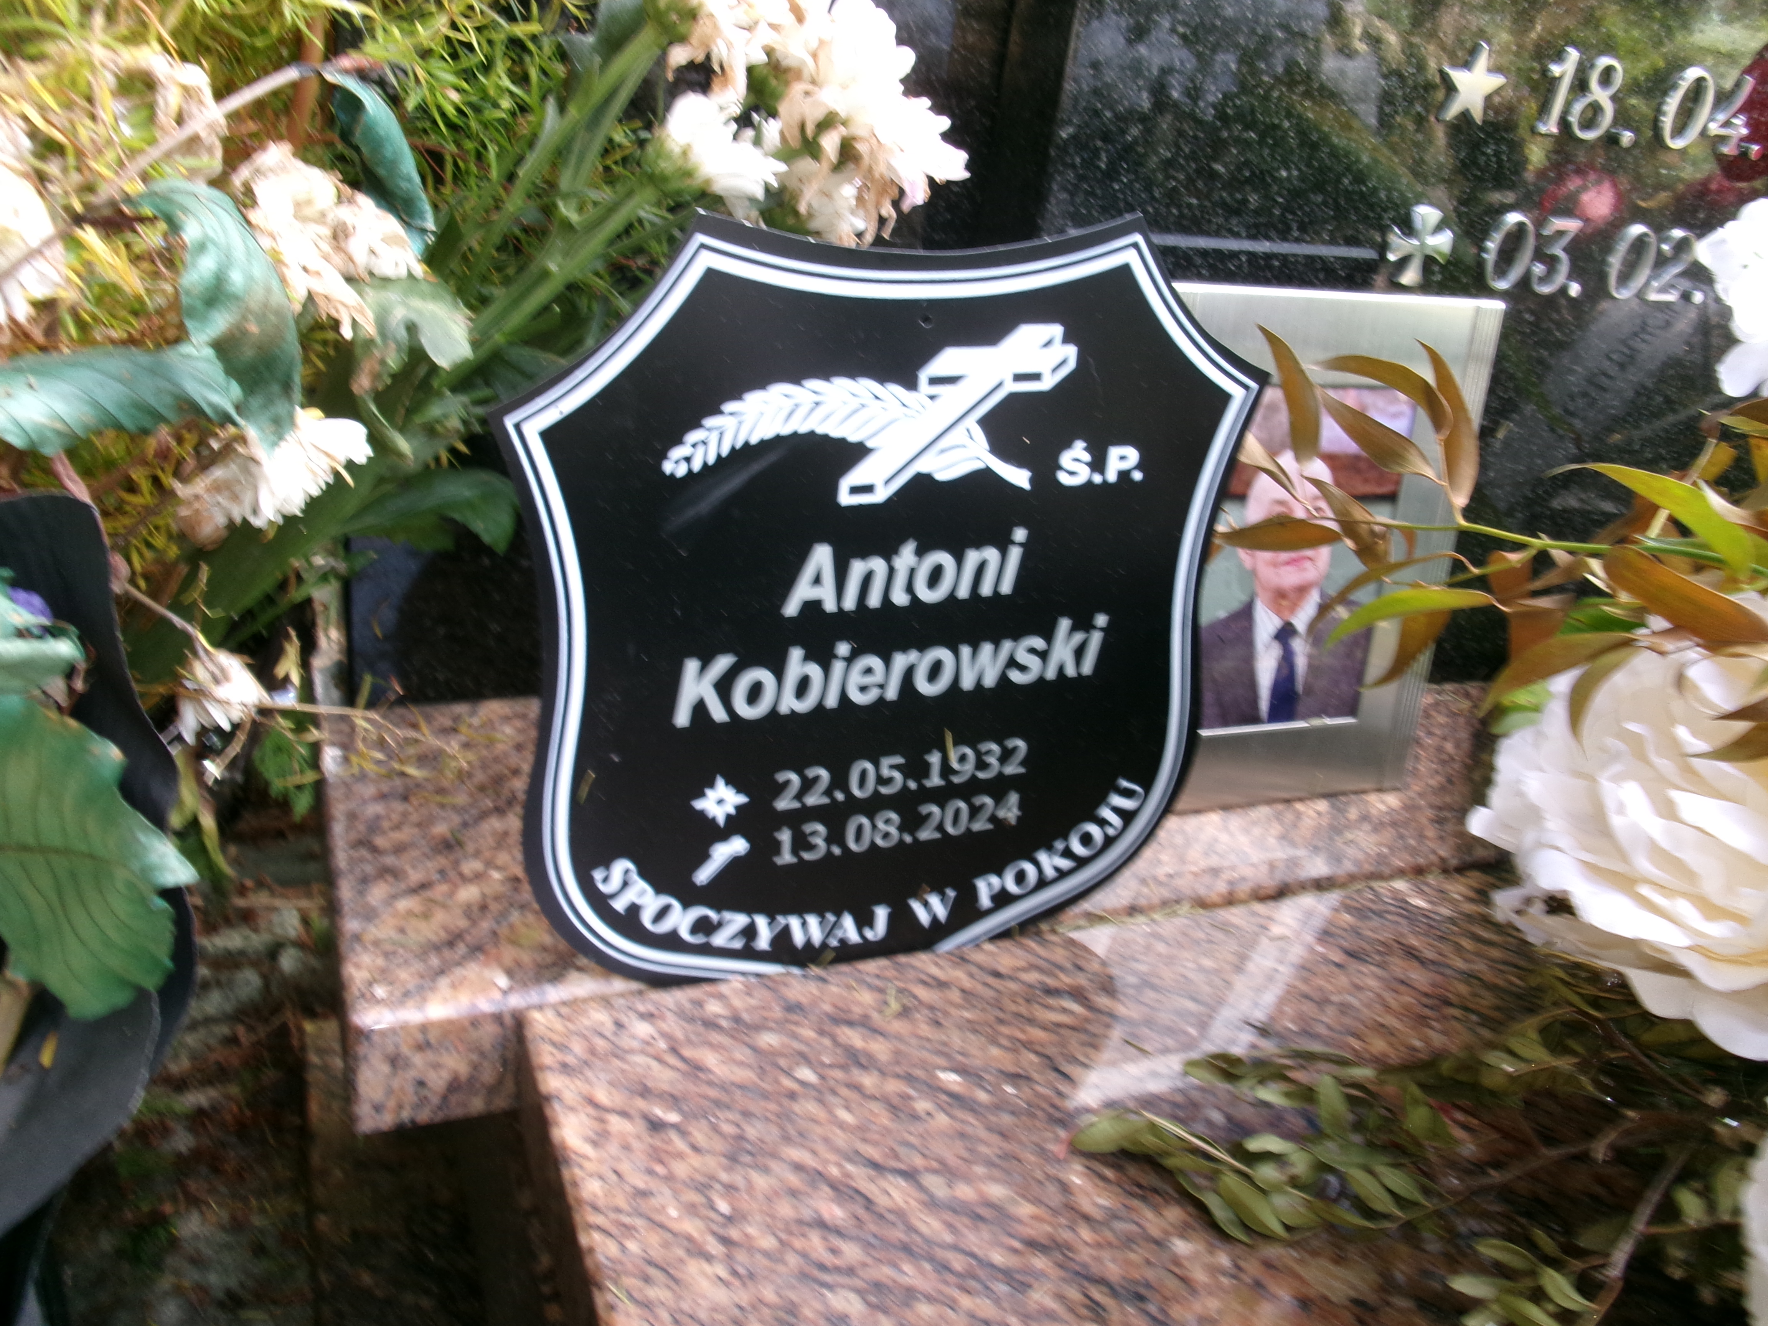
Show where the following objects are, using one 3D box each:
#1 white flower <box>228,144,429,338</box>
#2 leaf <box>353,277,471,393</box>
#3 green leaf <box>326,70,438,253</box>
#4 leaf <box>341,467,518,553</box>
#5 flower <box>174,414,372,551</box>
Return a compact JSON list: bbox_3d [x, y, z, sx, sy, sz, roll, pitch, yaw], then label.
[{"bbox_3d":[-0.231,-0.179,0.605,0.078,0.070,0.060,-1,27,-14],"label":"white flower"},{"bbox_3d":[-0.208,-0.145,0.635,0.055,0.050,0.035,-2,27,-17],"label":"leaf"},{"bbox_3d":[-0.216,-0.215,0.620,0.037,0.083,0.030,-29,9,-10],"label":"green leaf"},{"bbox_3d":[-0.206,-0.070,0.655,0.080,0.036,0.040,2,26,-9],"label":"leaf"},{"bbox_3d":[-0.245,-0.077,0.585,0.076,0.048,0.066,-29,18,-7],"label":"flower"}]

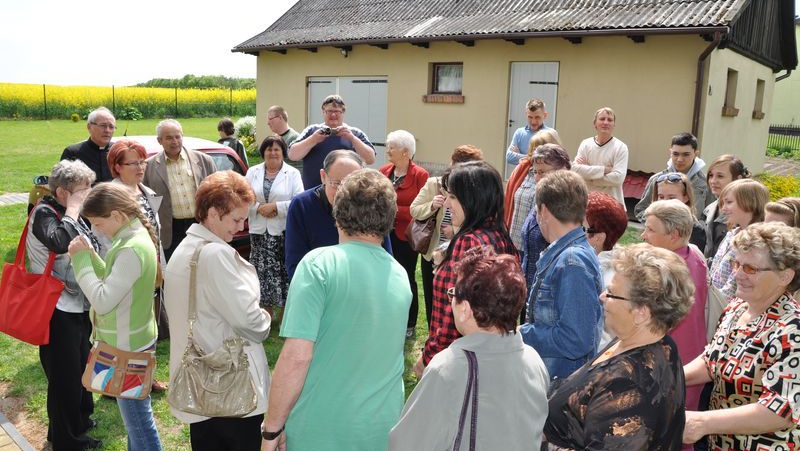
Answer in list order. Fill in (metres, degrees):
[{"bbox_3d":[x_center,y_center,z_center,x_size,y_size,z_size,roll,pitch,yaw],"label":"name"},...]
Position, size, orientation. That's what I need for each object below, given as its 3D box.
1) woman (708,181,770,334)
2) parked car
[{"bbox_3d":[1.809,0.527,3.362,0.340,1.580,0.480,4,12,8],"label":"woman"},{"bbox_3d":[-3.050,-0.405,7.200,1.660,1.430,3.850,-6,14,-34],"label":"parked car"}]

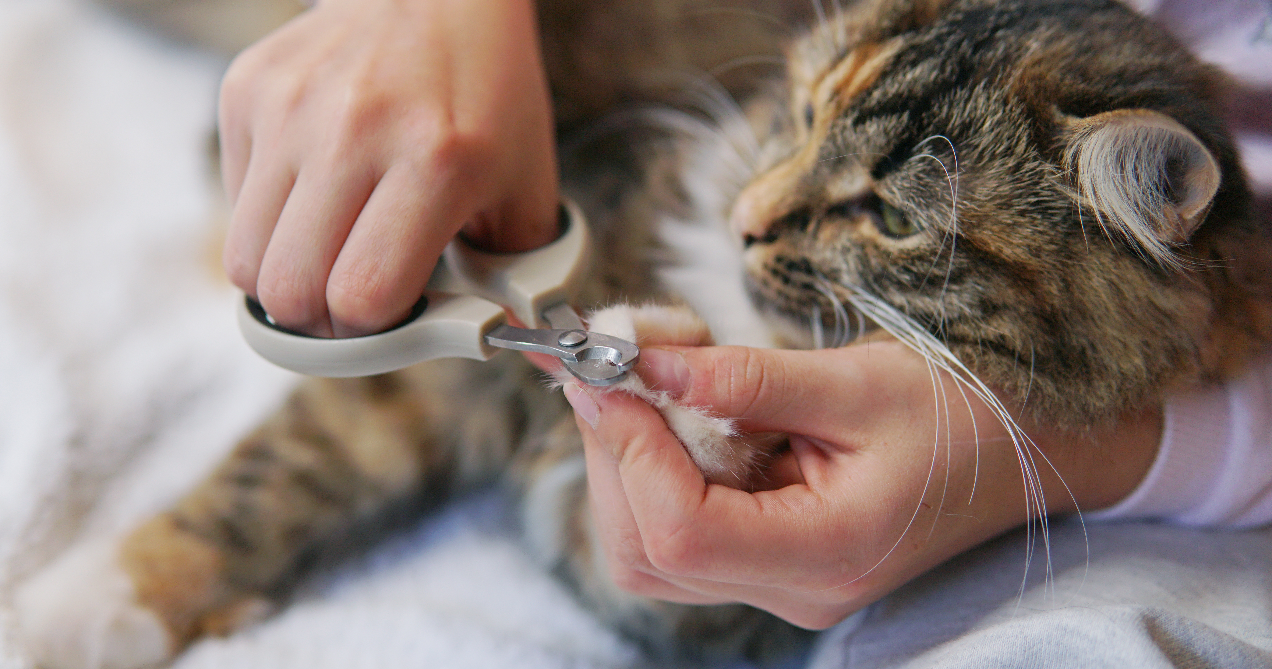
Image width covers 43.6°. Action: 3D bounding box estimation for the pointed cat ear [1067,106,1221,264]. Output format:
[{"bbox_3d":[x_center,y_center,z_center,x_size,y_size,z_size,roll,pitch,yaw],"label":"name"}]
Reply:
[{"bbox_3d":[0.137,-0.041,0.430,0.040,0.044,0.028,51,35,14],"label":"pointed cat ear"}]

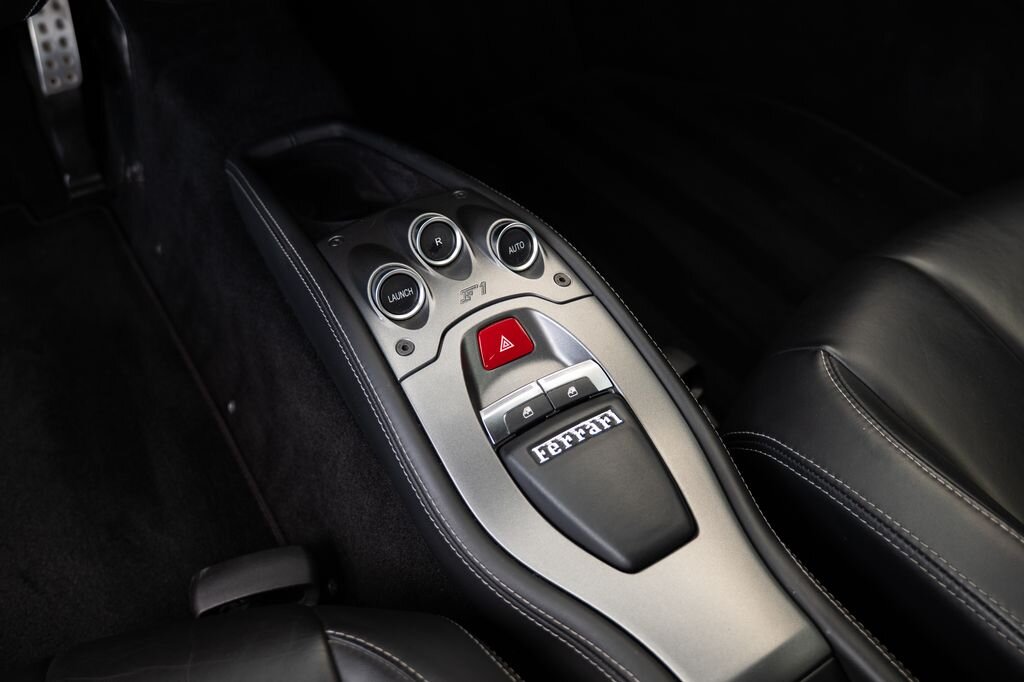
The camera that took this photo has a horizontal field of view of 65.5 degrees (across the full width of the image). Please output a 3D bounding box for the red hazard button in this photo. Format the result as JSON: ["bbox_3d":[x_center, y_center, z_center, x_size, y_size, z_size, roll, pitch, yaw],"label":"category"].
[{"bbox_3d":[-0.004,0.002,0.530,0.036,0.026,0.010,-24,11,-19],"label":"red hazard button"}]

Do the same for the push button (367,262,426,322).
[{"bbox_3d":[-0.078,-0.033,0.540,0.036,0.036,0.017,-24,17,-19],"label":"push button"}]

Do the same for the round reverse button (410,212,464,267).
[{"bbox_3d":[-0.055,-0.071,0.563,0.036,0.036,0.017,-24,17,-19],"label":"round reverse button"}]

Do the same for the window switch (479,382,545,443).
[{"bbox_3d":[0.004,0.046,0.488,0.042,0.012,0.025,-24,58,-17],"label":"window switch"}]

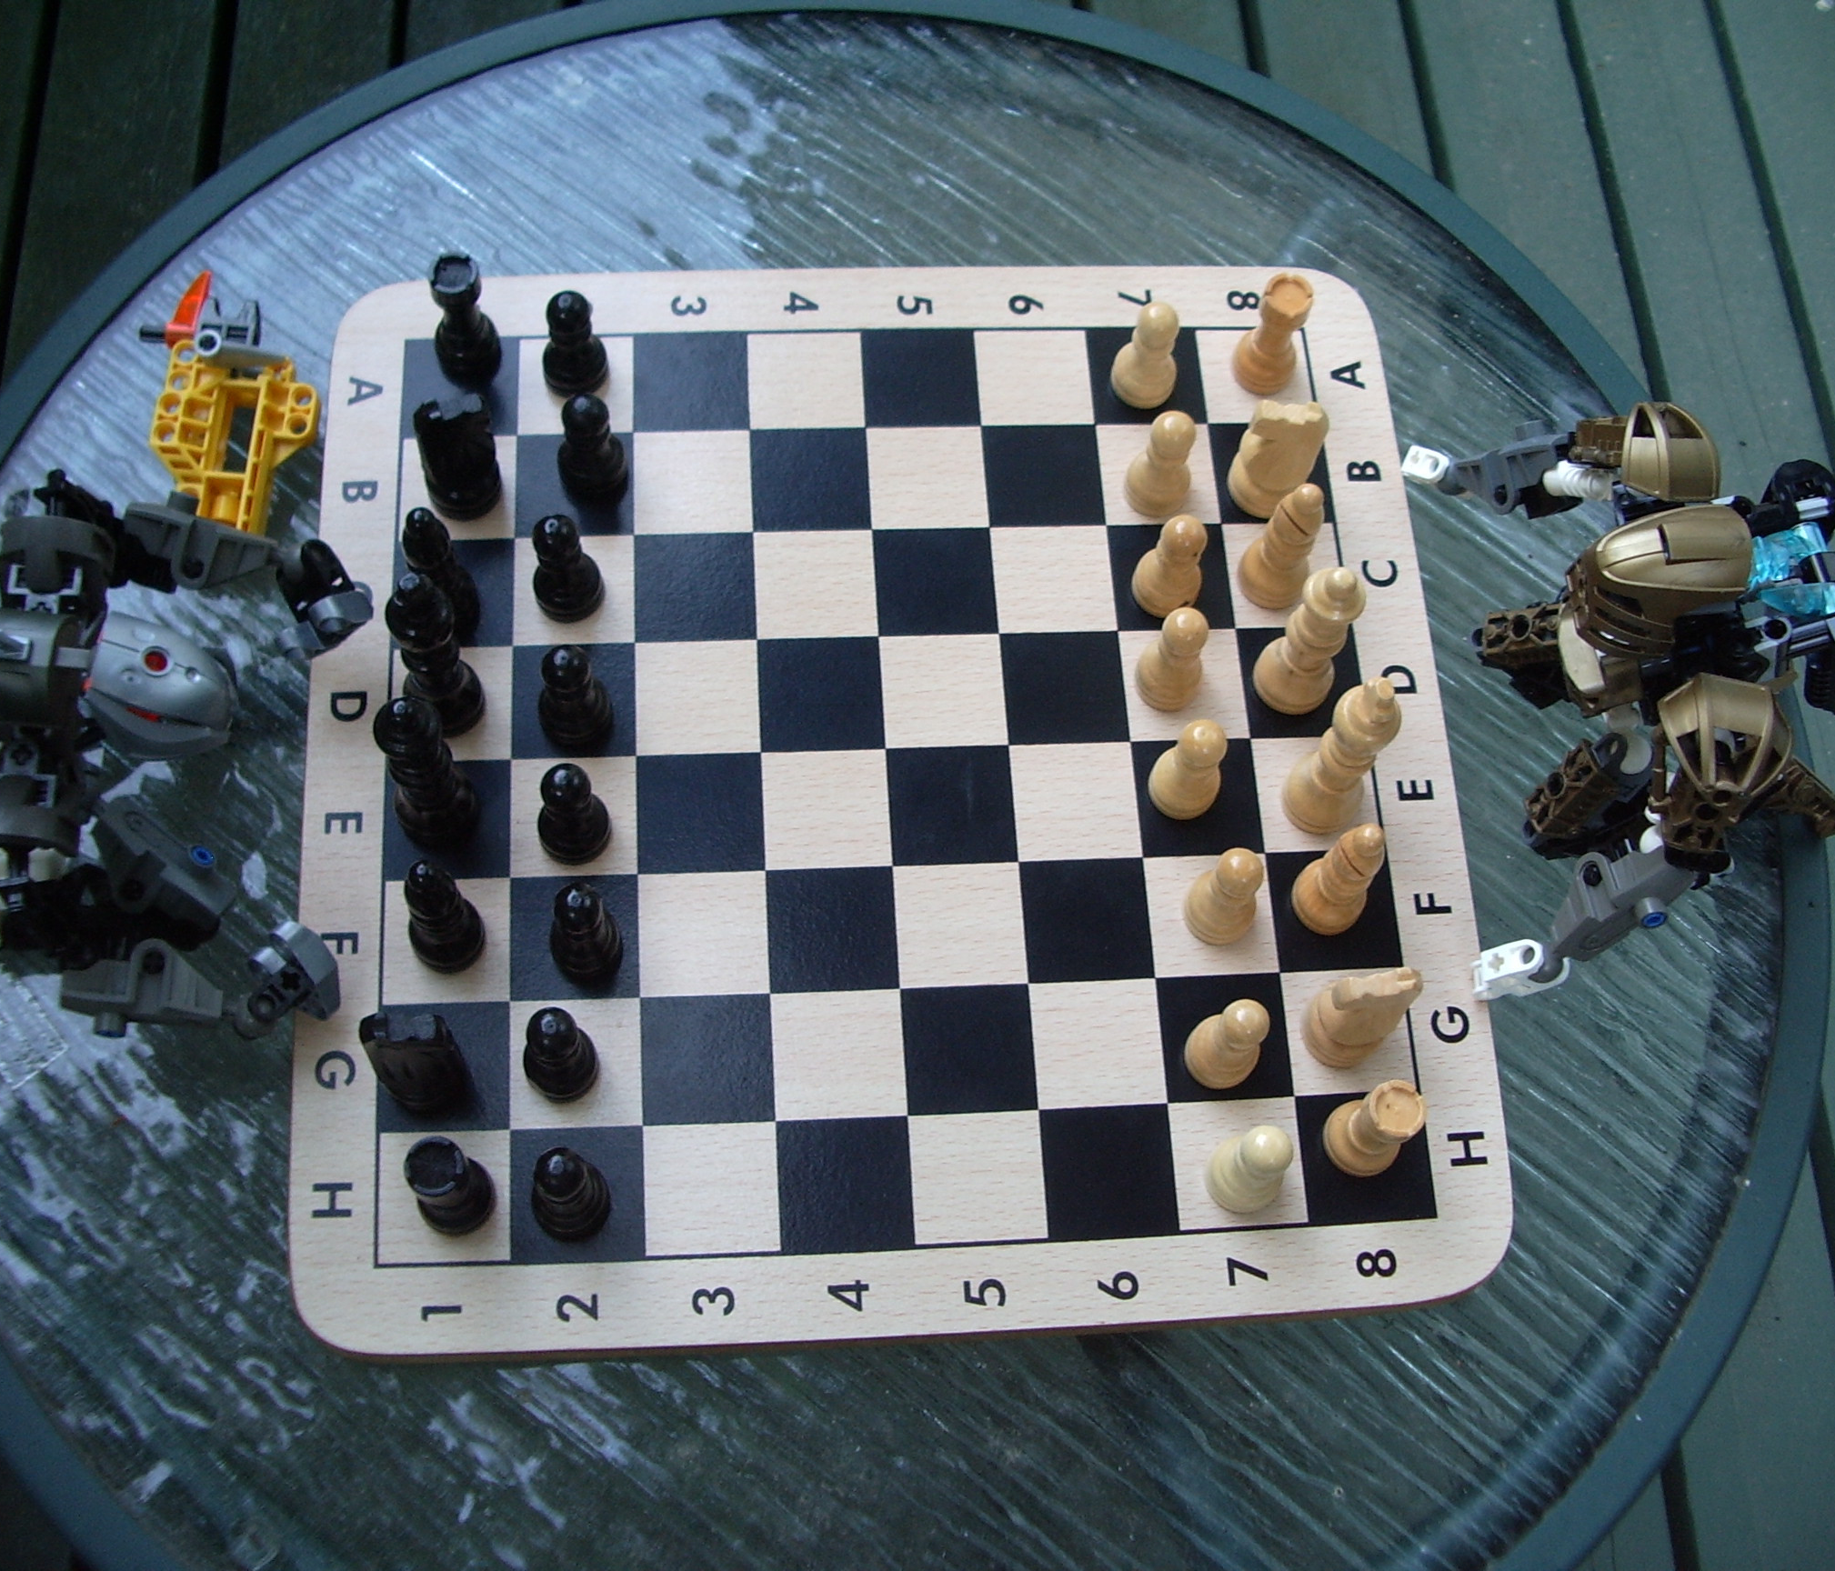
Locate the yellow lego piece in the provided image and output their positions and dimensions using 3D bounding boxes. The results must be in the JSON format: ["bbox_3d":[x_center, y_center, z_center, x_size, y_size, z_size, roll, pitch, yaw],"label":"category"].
[{"bbox_3d":[-0.179,-0.086,0.554,0.040,0.018,0.056,8,71,-9],"label":"yellow lego piece"}]

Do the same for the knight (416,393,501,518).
[{"bbox_3d":[-0.113,-0.083,0.520,0.019,0.036,0.018,-15,70,-10],"label":"knight"}]

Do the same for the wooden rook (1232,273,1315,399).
[{"bbox_3d":[0.100,-0.127,0.592,0.018,0.036,0.018,-2,68,-5],"label":"wooden rook"}]

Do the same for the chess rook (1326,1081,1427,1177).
[{"bbox_3d":[0.103,0.076,0.472,0.018,0.033,0.018,-2,68,-5],"label":"chess rook"}]

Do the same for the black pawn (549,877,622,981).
[{"bbox_3d":[-0.076,0.031,0.480,0.017,0.033,0.017,-2,69,-5],"label":"black pawn"}]

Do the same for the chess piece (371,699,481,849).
[{"bbox_3d":[-0.112,-0.005,0.479,0.020,0.056,0.020,-2,69,-5],"label":"chess piece"}]

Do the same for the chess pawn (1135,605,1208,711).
[{"bbox_3d":[0.064,-0.033,0.515,0.017,0.033,0.017,-2,69,-5],"label":"chess pawn"}]

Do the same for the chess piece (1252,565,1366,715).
[{"bbox_3d":[0.095,-0.037,0.506,0.020,0.055,0.020,-2,68,-5],"label":"chess piece"}]

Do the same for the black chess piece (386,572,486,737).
[{"bbox_3d":[-0.111,-0.031,0.487,0.020,0.056,0.020,-2,68,-5],"label":"black chess piece"}]

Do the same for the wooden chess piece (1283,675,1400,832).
[{"bbox_3d":[0.109,-0.010,0.530,0.022,0.066,0.022,-2,68,-5],"label":"wooden chess piece"}]

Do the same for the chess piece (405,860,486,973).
[{"bbox_3d":[-0.106,0.026,0.469,0.018,0.047,0.018,-2,68,-5],"label":"chess piece"}]

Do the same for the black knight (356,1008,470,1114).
[{"bbox_3d":[-0.108,0.058,0.458,0.019,0.043,0.018,3,68,-3],"label":"black knight"}]

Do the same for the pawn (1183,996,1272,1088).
[{"bbox_3d":[0.078,0.061,0.516,0.019,0.035,0.019,-2,68,-5],"label":"pawn"}]

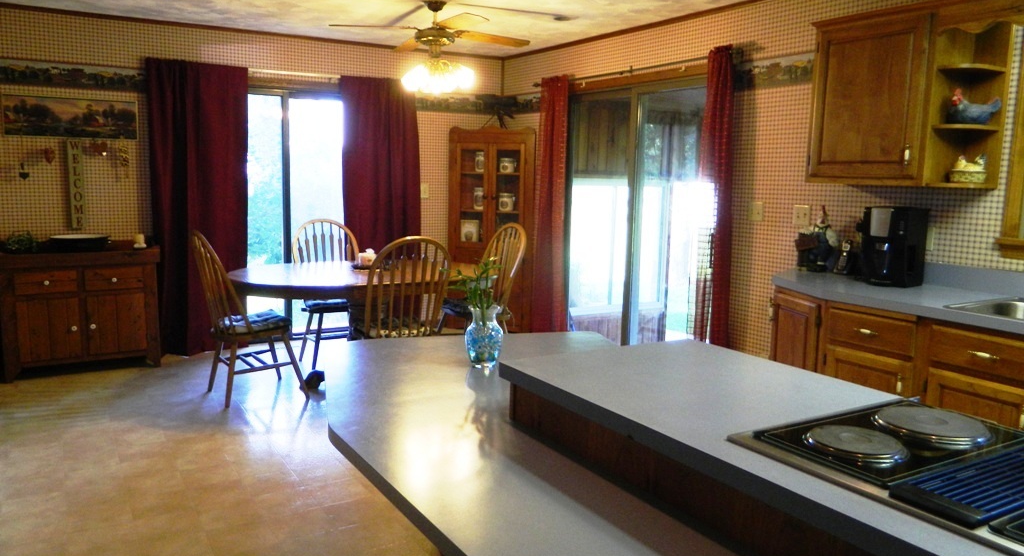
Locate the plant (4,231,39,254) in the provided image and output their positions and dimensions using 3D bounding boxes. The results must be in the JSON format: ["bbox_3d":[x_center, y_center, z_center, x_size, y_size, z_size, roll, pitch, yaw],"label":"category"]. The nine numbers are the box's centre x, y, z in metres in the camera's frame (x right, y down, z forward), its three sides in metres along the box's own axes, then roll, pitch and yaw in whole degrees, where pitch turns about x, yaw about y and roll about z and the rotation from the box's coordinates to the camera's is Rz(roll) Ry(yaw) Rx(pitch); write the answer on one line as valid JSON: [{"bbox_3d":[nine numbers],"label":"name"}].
[{"bbox_3d":[-3.218,-0.236,4.839,0.190,0.150,0.180,-4,10,-32],"label":"plant"}]

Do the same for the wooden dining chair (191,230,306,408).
[{"bbox_3d":[-1.643,0.213,4.597,0.585,1.055,0.530,-5,10,-35],"label":"wooden dining chair"}]

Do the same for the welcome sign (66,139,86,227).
[{"bbox_3d":[-3.054,-0.653,5.186,0.088,0.610,0.020,-4,10,-32],"label":"welcome sign"}]

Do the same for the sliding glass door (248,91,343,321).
[{"bbox_3d":[-1.793,-0.482,6.007,1.750,2.040,0.100,-4,10,-32],"label":"sliding glass door"}]

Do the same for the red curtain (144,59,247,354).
[{"bbox_3d":[-2.308,-0.497,5.562,0.690,2.170,0.130,-4,10,-32],"label":"red curtain"}]

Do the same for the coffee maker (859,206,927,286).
[{"bbox_3d":[1.829,-0.154,3.559,0.235,0.370,0.215,-4,10,-33],"label":"coffee maker"}]

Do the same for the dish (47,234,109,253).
[{"bbox_3d":[-2.970,-0.242,5.077,0.410,0.075,0.410,-4,10,-32],"label":"dish"}]

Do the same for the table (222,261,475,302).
[{"bbox_3d":[-1.010,0.327,4.947,1.660,0.750,1.080,-1,9,-15],"label":"table"}]

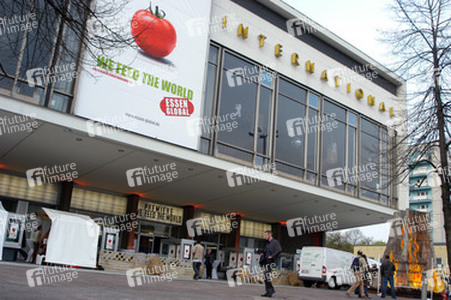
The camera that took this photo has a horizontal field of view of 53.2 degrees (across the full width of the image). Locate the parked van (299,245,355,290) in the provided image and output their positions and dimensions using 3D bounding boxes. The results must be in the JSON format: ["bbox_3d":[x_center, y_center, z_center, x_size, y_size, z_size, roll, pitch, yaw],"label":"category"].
[{"bbox_3d":[7.090,7.880,29.750,1.950,2.450,5.200,-10,-21,41],"label":"parked van"}]

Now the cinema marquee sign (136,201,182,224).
[{"bbox_3d":[-4.216,4.000,28.654,3.600,1.150,0.220,17,-20,-38],"label":"cinema marquee sign"}]

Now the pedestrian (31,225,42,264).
[{"bbox_3d":[-8.420,4.170,19.980,0.500,1.680,0.400,-1,-17,18],"label":"pedestrian"}]

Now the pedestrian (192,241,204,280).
[{"bbox_3d":[-1.237,5.026,20.500,0.540,1.720,0.480,5,-16,-2],"label":"pedestrian"}]

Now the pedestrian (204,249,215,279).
[{"bbox_3d":[-0.940,6.785,26.800,0.560,1.700,0.400,2,-16,9],"label":"pedestrian"}]

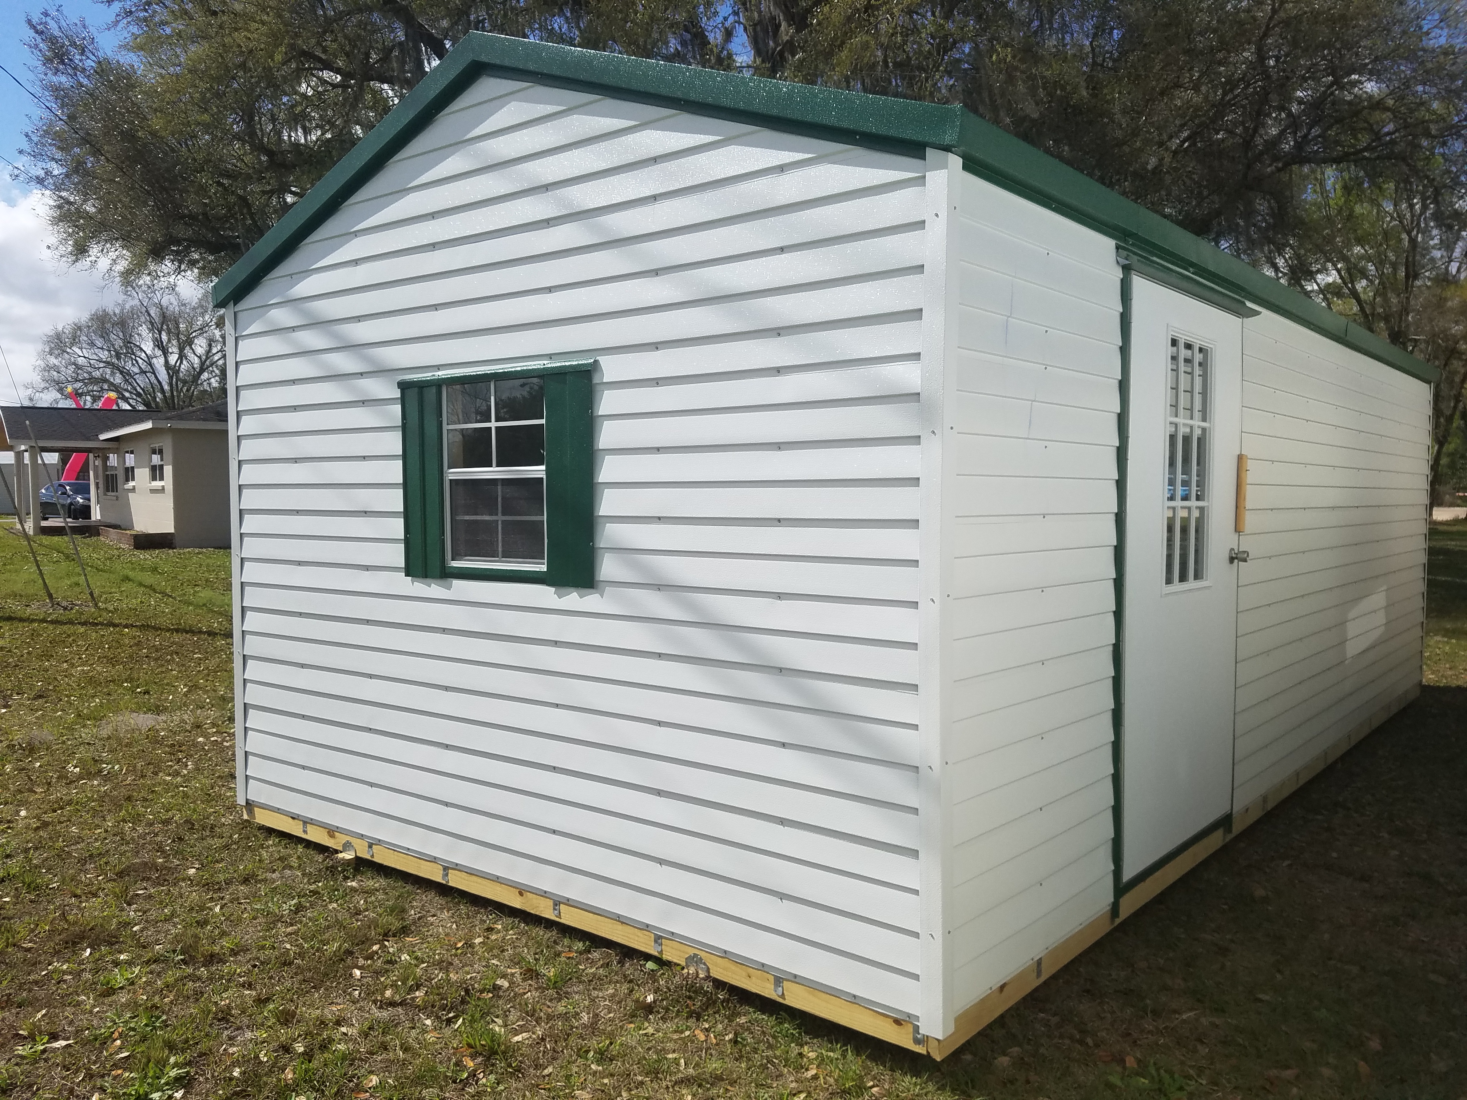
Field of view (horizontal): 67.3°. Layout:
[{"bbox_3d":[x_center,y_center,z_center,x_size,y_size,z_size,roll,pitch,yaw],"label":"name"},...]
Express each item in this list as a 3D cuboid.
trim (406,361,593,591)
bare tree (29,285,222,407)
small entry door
[{"bbox_3d":[-0.810,-0.263,3.798,1.020,0.710,0.070,2,4,40],"label":"trim"},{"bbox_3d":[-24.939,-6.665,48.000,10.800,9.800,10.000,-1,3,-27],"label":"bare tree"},{"bbox_3d":[1.627,0.088,3.984,0.060,1.970,1.120,2,4,41],"label":"small entry door"}]

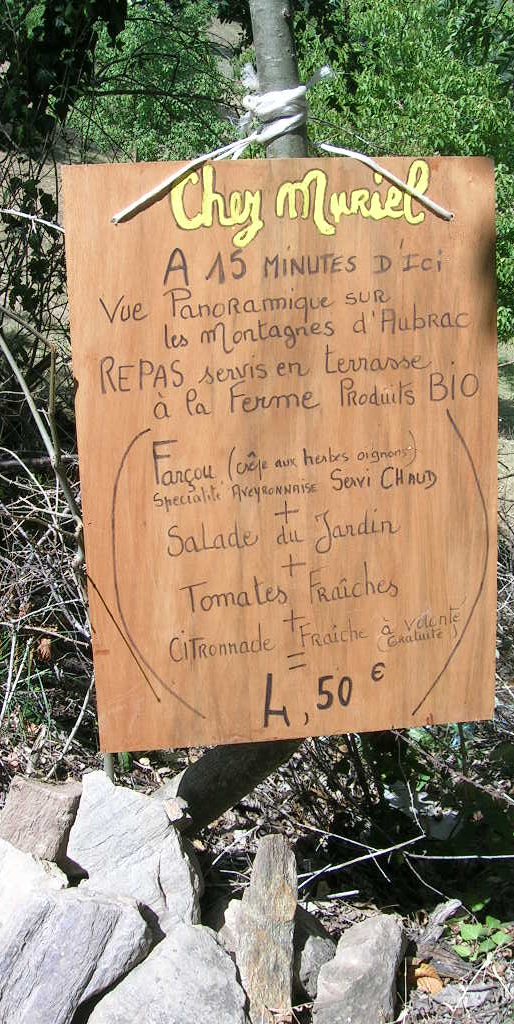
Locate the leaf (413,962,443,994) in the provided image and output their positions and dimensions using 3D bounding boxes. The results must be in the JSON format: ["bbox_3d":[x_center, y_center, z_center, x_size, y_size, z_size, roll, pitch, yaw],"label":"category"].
[{"bbox_3d":[0.227,0.617,1.370,0.042,0.026,0.038,-1,13,0],"label":"leaf"}]

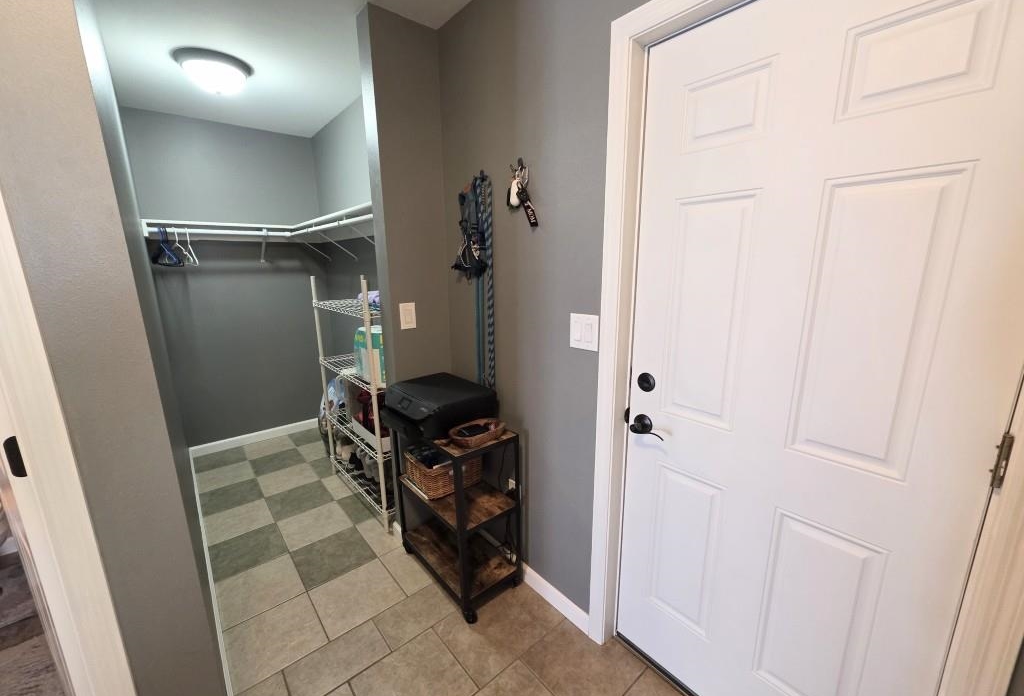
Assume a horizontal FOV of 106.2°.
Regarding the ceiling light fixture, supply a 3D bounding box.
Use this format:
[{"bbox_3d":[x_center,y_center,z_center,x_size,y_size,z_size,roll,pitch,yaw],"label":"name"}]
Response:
[{"bbox_3d":[-1.474,-1.350,1.918,0.330,0.135,0.330,-11,16,-40],"label":"ceiling light fixture"}]

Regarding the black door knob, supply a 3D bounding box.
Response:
[{"bbox_3d":[0.439,0.267,1.252,0.064,0.065,0.130,-11,16,-40],"label":"black door knob"}]

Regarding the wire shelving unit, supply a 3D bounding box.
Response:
[{"bbox_3d":[-0.869,0.259,2.403,0.355,1.383,0.870,-11,16,-40],"label":"wire shelving unit"}]

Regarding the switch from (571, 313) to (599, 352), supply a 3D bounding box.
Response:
[{"bbox_3d":[0.245,-0.052,1.328,0.010,0.120,0.115,-11,16,-40],"label":"switch"}]

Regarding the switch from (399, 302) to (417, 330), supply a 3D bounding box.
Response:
[{"bbox_3d":[-0.482,-0.149,1.800,0.077,0.120,0.010,-11,16,-40],"label":"switch"}]

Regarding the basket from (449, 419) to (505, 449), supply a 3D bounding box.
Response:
[{"bbox_3d":[-0.132,0.345,1.575,0.216,0.052,0.113,-11,16,-40],"label":"basket"}]

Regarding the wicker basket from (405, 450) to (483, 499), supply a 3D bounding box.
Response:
[{"bbox_3d":[-0.340,0.579,1.884,0.265,0.140,0.260,-11,16,-40],"label":"wicker basket"}]

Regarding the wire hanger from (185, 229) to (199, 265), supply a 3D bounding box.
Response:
[{"bbox_3d":[-2.130,-0.666,2.546,0.420,0.238,0.016,11,17,42],"label":"wire hanger"}]

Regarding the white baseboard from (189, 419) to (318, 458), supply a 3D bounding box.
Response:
[{"bbox_3d":[-2.052,0.740,3.284,1.055,0.088,0.014,-10,15,-36],"label":"white baseboard"}]

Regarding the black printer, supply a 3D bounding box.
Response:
[{"bbox_3d":[-0.341,0.259,1.756,0.348,0.146,0.407,-11,16,-40],"label":"black printer"}]

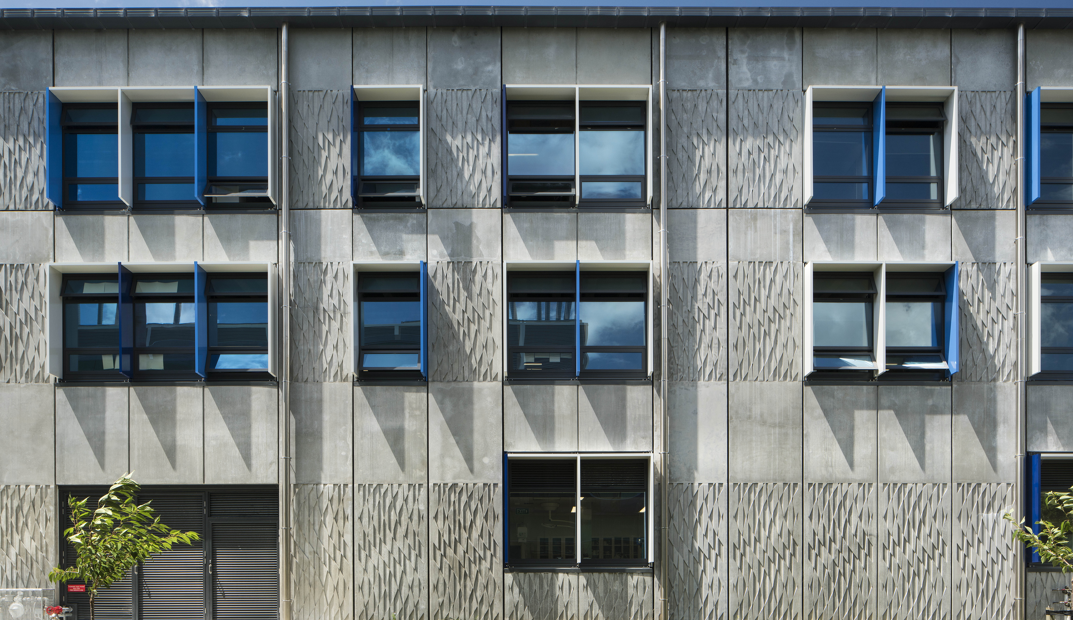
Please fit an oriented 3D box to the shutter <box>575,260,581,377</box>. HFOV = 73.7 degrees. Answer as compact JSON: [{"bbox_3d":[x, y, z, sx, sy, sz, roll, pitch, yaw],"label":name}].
[{"bbox_3d":[0.828,0.129,14.400,0.075,2.221,0.400,0,0,0],"label":"shutter"}]

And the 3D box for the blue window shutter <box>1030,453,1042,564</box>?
[{"bbox_3d":[9.987,3.935,14.390,0.070,2.163,0.380,0,0,0],"label":"blue window shutter"}]

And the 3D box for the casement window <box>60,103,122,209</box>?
[{"bbox_3d":[-9.117,-3.171,14.750,1.383,2.178,0.150,0,0,0],"label":"casement window"}]

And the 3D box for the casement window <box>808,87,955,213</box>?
[{"bbox_3d":[6.860,-3.200,14.220,2.950,2.330,0.460,0,0,0],"label":"casement window"}]

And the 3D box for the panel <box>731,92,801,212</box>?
[{"bbox_3d":[4.614,-3.231,14.450,1.485,2.396,0.100,0,0,0],"label":"panel"}]

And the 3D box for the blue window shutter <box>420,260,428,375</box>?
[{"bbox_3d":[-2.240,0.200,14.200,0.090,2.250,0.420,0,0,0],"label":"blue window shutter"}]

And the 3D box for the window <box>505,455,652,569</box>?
[{"bbox_3d":[0.844,4.025,14.270,2.943,2.299,0.400,0,0,0],"label":"window"}]

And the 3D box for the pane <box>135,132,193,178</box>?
[{"bbox_3d":[-7.485,-3.132,14.470,1.288,0.890,0.030,0,0,0],"label":"pane"}]

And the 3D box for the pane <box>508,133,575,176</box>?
[{"bbox_3d":[0.102,-3.168,14.515,1.376,0.900,0.030,0,0,0],"label":"pane"}]

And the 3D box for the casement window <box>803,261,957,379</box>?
[{"bbox_3d":[6.888,0.222,14.270,2.959,2.316,0.400,0,0,0],"label":"casement window"}]

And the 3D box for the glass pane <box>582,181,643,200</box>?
[{"bbox_3d":[1.534,-2.412,14.470,1.221,0.365,0.030,0,0,0],"label":"glass pane"}]

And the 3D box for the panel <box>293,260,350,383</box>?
[{"bbox_3d":[-4.375,0.255,14.550,1.223,2.430,0.100,0,0,0],"label":"panel"}]

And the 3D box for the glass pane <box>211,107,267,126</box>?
[{"bbox_3d":[-5.976,-3.899,14.470,1.187,0.356,0.030,0,0,0],"label":"glass pane"}]

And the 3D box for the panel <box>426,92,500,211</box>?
[{"bbox_3d":[-1.455,-3.244,14.450,1.476,2.404,0.100,0,0,0],"label":"panel"}]

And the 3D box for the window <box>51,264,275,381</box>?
[{"bbox_3d":[-7.440,0.242,14.270,4.464,2.341,0.400,0,0,0],"label":"window"}]

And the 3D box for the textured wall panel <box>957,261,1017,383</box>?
[{"bbox_3d":[9.069,0.257,14.450,1.282,2.421,0.100,0,0,0],"label":"textured wall panel"}]

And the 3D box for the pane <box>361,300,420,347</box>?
[{"bbox_3d":[-2.996,0.286,14.780,1.264,0.970,0.030,0,0,0],"label":"pane"}]

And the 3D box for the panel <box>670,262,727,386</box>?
[{"bbox_3d":[3.195,0.241,14.730,1.412,2.463,0.100,0,0,0],"label":"panel"}]

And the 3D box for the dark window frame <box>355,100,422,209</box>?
[{"bbox_3d":[-2.989,-3.156,14.630,1.384,2.195,0.100,0,0,0],"label":"dark window frame"}]

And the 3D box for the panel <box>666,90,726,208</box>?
[{"bbox_3d":[3.155,-3.235,14.380,1.339,2.376,0.120,0,0,0],"label":"panel"}]

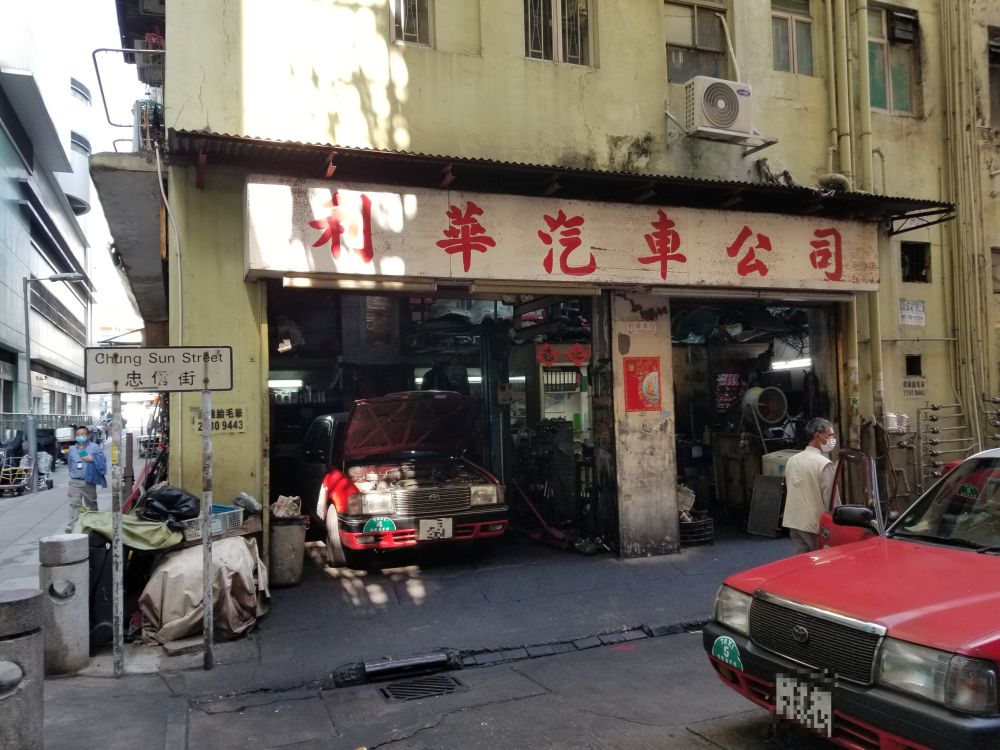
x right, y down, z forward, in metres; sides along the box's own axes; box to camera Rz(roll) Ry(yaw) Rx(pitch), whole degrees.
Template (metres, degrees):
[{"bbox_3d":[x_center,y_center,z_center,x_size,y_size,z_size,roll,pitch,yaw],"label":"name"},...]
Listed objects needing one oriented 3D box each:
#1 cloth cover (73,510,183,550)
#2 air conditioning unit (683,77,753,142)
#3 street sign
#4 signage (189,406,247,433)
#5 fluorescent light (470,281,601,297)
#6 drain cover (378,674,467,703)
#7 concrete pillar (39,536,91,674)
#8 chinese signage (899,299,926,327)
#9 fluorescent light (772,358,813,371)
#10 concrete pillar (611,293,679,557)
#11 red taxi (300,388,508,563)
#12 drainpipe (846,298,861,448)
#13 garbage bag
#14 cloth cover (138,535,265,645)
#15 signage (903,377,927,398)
[{"bbox_3d":[-2.844,1.198,5.750,0.720,0.220,0.500,-1,-3,-20],"label":"cloth cover"},{"bbox_3d":[2.397,-2.903,8.262,0.711,0.553,0.260,-1,-2,-18],"label":"air conditioning unit"},{"bbox_3d":[-2.292,-0.030,5.070,0.910,0.305,0.030,-1,-3,-20],"label":"street sign"},{"bbox_3d":[-2.487,0.393,6.631,0.455,0.235,0.015,-1,-2,-20],"label":"signage"},{"bbox_3d":[0.328,-0.800,6.947,1.270,0.100,0.120,-1,-3,-20],"label":"fluorescent light"},{"bbox_3d":[-0.496,2.007,4.809,0.500,0.040,0.300,-1,-3,-20],"label":"drain cover"},{"bbox_3d":[-3.008,1.573,5.181,0.330,0.876,0.330,-1,-2,-20],"label":"concrete pillar"},{"bbox_3d":[4.825,-0.731,8.785,0.410,0.310,0.020,-1,-3,-20],"label":"chinese signage"},{"bbox_3d":[3.956,-0.142,10.261,0.100,0.110,0.733,-1,-2,-20],"label":"fluorescent light"},{"bbox_3d":[1.371,0.498,7.588,0.649,2.583,0.400,-1,-3,-20],"label":"concrete pillar"},{"bbox_3d":[-1.537,1.196,9.218,1.700,1.600,4.690,0,-3,-23],"label":"red taxi"},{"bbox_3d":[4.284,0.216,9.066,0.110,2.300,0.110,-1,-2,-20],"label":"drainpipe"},{"bbox_3d":[-2.646,1.067,6.050,0.450,0.340,0.400,-1,-2,-20],"label":"garbage bag"},{"bbox_3d":[-2.225,1.617,5.782,0.880,0.680,0.550,-1,-3,-20],"label":"cloth cover"},{"bbox_3d":[4.828,0.145,8.737,0.345,0.230,0.010,-1,-3,-20],"label":"signage"}]

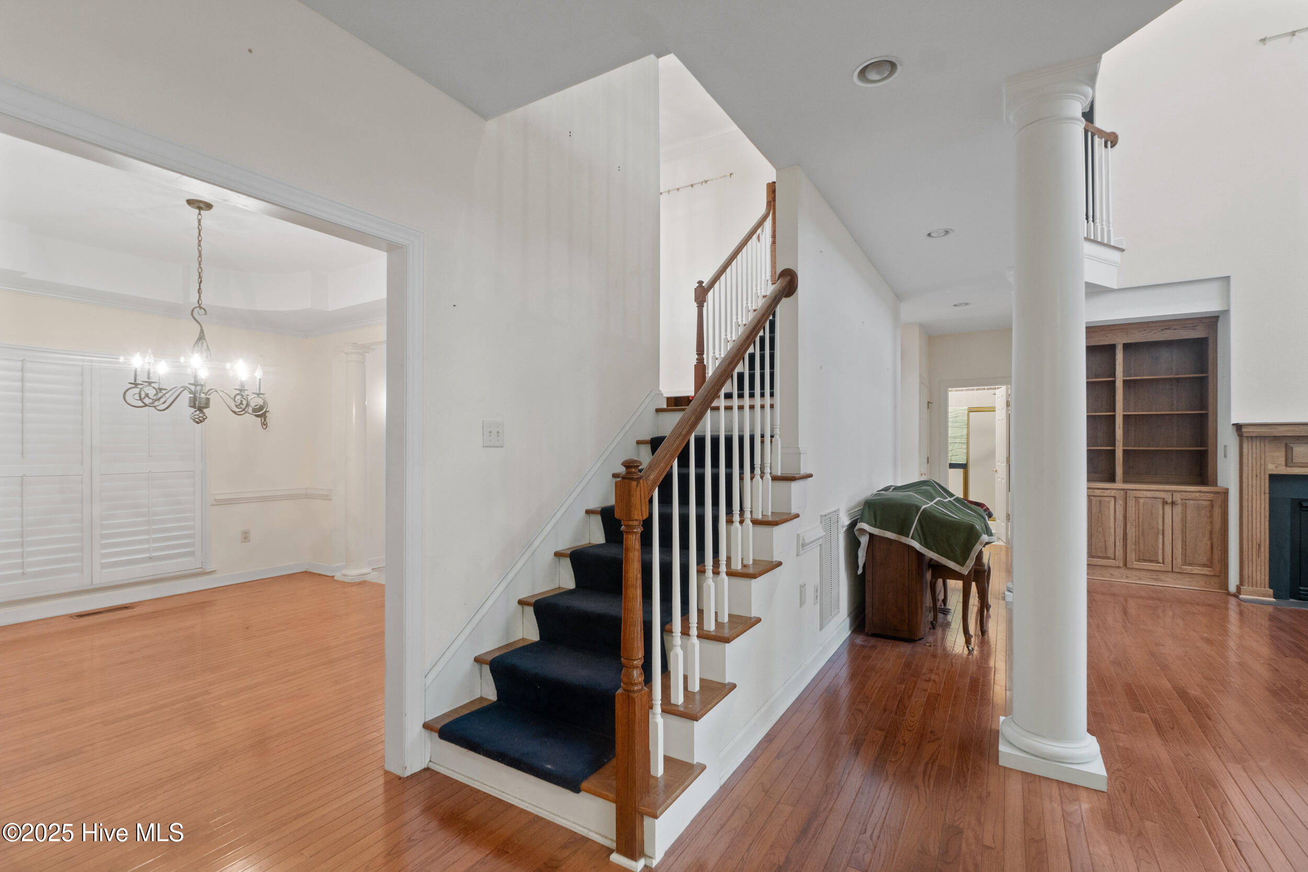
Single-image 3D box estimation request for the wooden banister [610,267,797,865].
[{"bbox_3d":[0.319,0.198,2.341,0.125,2.240,1.600,0,0,32],"label":"wooden banister"}]

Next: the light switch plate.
[{"bbox_3d":[-0.724,-0.010,2.455,0.010,0.123,0.125,0,0,32],"label":"light switch plate"}]

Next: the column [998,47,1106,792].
[{"bbox_3d":[1.626,-0.063,2.258,0.340,2.770,0.340,0,0,31],"label":"column"}]

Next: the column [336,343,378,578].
[{"bbox_3d":[-2.776,0.246,5.088,0.265,2.150,0.265,0,0,31],"label":"column"}]

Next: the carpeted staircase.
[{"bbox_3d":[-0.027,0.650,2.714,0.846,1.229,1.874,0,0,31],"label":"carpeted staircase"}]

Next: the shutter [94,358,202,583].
[{"bbox_3d":[-4.081,0.295,4.420,0.050,1.670,0.660,0,0,33],"label":"shutter"}]

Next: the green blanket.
[{"bbox_3d":[1.925,0.630,3.849,0.780,0.580,1.080,0,0,31],"label":"green blanket"}]

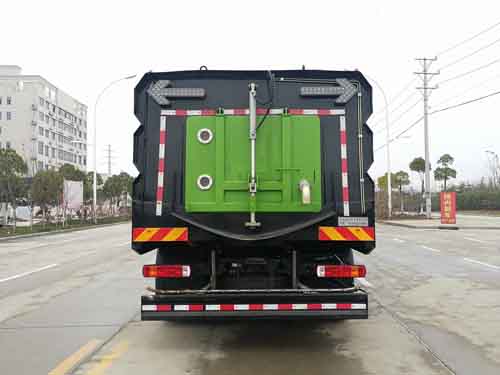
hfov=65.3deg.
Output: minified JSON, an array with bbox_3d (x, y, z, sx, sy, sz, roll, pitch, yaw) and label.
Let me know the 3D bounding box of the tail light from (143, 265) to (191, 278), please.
[{"bbox_3d":[-0.870,0.881,4.090,0.510,0.130,0.090,0,-2,1],"label":"tail light"}]

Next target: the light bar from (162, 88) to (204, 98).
[{"bbox_3d":[-0.697,-0.986,4.090,0.430,0.095,0.060,0,-2,1],"label":"light bar"}]

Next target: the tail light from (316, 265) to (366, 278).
[{"bbox_3d":[0.963,0.881,4.090,0.510,0.130,0.090,0,-2,1],"label":"tail light"}]

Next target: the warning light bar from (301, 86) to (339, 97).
[{"bbox_3d":[0.729,-1.007,4.090,0.400,0.095,0.060,0,-2,1],"label":"warning light bar"}]

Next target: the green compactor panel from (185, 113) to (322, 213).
[{"bbox_3d":[0.037,-0.251,4.080,1.420,1.030,0.120,0,-2,1],"label":"green compactor panel"}]

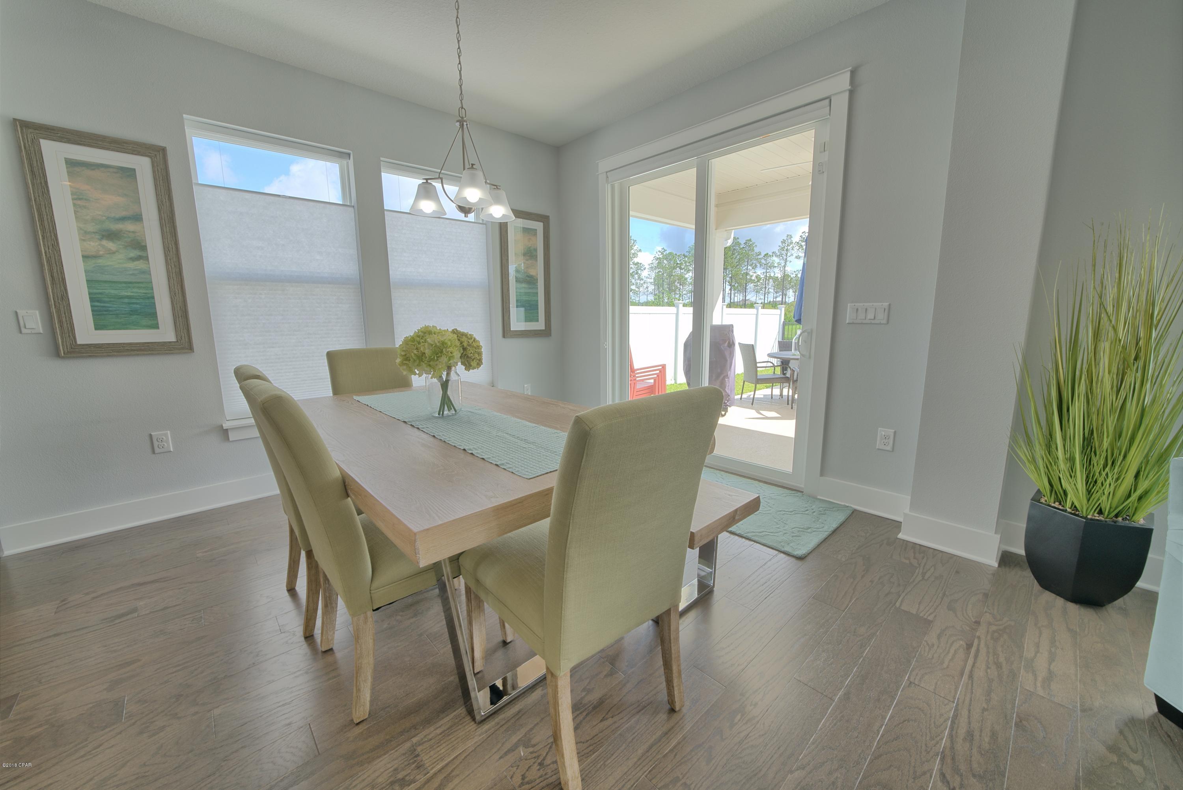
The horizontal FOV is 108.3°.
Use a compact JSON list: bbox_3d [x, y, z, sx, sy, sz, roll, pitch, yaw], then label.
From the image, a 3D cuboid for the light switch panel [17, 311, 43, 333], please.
[{"bbox_3d":[-2.897,-0.374,2.205,0.071,0.116,0.008,-10,13,-43],"label":"light switch panel"}]

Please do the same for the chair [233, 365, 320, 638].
[{"bbox_3d":[-1.035,0.357,1.793,0.620,0.980,0.460,-9,13,-42],"label":"chair"}]

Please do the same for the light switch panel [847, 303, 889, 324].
[{"bbox_3d":[1.590,-0.466,2.451,0.008,0.114,0.208,-10,13,-43],"label":"light switch panel"}]

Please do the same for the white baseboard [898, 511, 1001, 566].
[{"bbox_3d":[1.754,0.699,2.108,0.375,0.150,0.025,8,13,43],"label":"white baseboard"}]

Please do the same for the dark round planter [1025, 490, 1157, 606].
[{"bbox_3d":[2.018,0.640,1.762,0.350,0.376,0.370,9,13,44],"label":"dark round planter"}]

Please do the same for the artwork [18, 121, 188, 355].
[{"bbox_3d":[-2.637,-0.807,2.367,0.525,1.165,0.035,-10,13,-43],"label":"artwork"}]

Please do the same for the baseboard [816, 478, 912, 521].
[{"bbox_3d":[1.639,0.629,2.595,0.020,0.148,0.480,-10,13,-43],"label":"baseboard"}]

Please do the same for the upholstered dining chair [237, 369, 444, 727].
[{"bbox_3d":[-0.674,0.428,1.467,0.660,0.995,0.475,-9,13,-41],"label":"upholstered dining chair"}]

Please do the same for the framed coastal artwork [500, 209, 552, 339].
[{"bbox_3d":[-0.582,-1.081,3.918,0.515,1.110,0.030,-9,12,-40],"label":"framed coastal artwork"}]

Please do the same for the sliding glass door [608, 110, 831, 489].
[{"bbox_3d":[0.808,-0.613,3.357,0.100,2.380,1.810,-10,13,-43],"label":"sliding glass door"}]

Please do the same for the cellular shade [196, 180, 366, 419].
[{"bbox_3d":[-2.006,-0.592,2.891,0.840,1.416,0.040,-9,12,-40],"label":"cellular shade"}]

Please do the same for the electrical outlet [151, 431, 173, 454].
[{"bbox_3d":[-2.502,0.280,2.489,0.076,0.121,0.010,-9,12,-40],"label":"electrical outlet"}]

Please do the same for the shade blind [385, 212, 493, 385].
[{"bbox_3d":[-1.218,-0.716,3.552,0.845,1.426,0.040,-9,12,-40],"label":"shade blind"}]

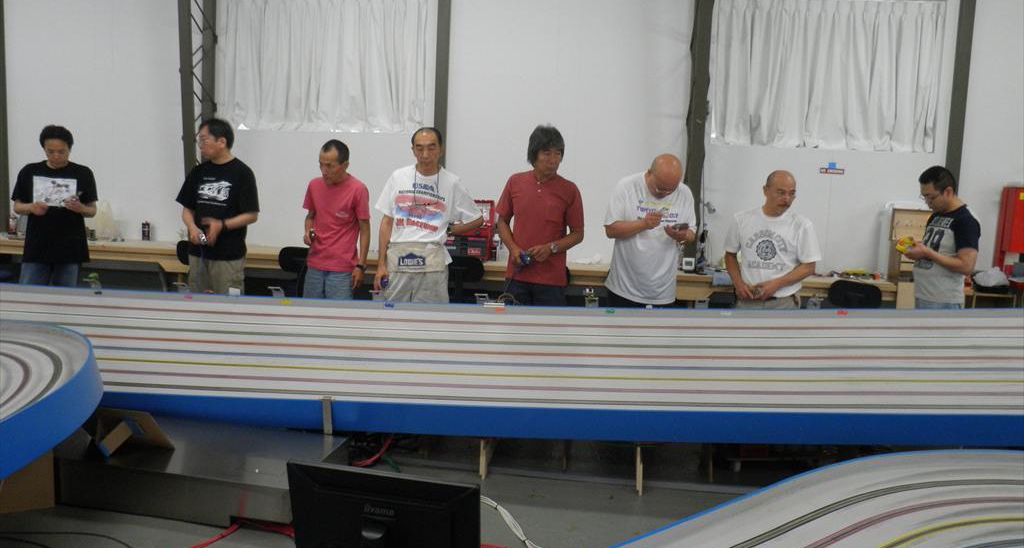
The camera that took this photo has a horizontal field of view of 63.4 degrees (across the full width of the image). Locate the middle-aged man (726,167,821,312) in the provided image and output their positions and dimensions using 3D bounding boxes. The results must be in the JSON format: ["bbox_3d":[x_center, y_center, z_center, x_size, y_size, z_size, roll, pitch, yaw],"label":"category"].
[{"bbox_3d":[1.403,0.213,4.582,0.520,1.550,0.380,5,8,19],"label":"middle-aged man"}]

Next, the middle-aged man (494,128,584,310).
[{"bbox_3d":[0.147,0.066,4.579,0.490,1.740,0.380,2,8,2],"label":"middle-aged man"}]

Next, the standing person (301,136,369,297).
[{"bbox_3d":[-0.985,0.070,4.656,0.440,1.630,0.350,5,8,17],"label":"standing person"}]

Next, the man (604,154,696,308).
[{"bbox_3d":[0.718,0.159,4.558,0.510,1.610,0.420,1,8,-10],"label":"man"}]

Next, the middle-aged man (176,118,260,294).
[{"bbox_3d":[-1.679,-0.010,4.729,0.480,1.710,0.400,2,8,-1],"label":"middle-aged man"}]

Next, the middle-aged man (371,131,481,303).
[{"bbox_3d":[-0.478,0.056,4.601,0.560,1.710,0.360,3,8,2],"label":"middle-aged man"}]

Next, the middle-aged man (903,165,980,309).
[{"bbox_3d":[2.394,0.208,4.657,0.460,1.610,0.460,-1,8,-22],"label":"middle-aged man"}]

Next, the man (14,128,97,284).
[{"bbox_3d":[-2.614,-0.017,4.754,0.490,1.650,0.400,-1,8,-20],"label":"man"}]

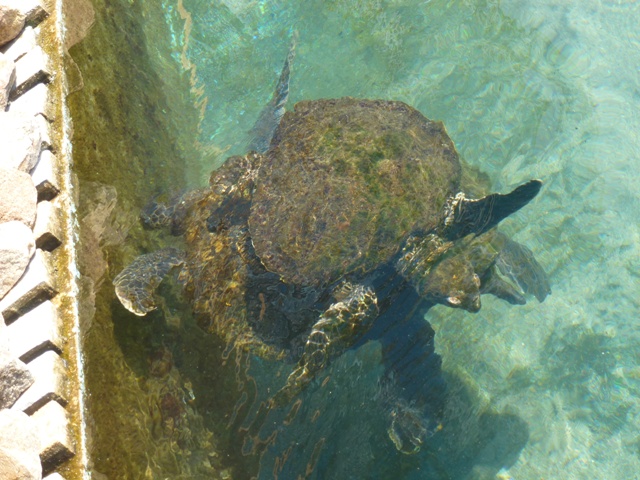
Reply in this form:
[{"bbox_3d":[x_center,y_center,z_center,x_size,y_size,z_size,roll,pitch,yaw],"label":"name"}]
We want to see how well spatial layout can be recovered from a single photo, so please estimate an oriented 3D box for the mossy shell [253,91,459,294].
[{"bbox_3d":[0.067,-0.209,5.147,0.755,0.310,0.950,-41,34,1],"label":"mossy shell"}]

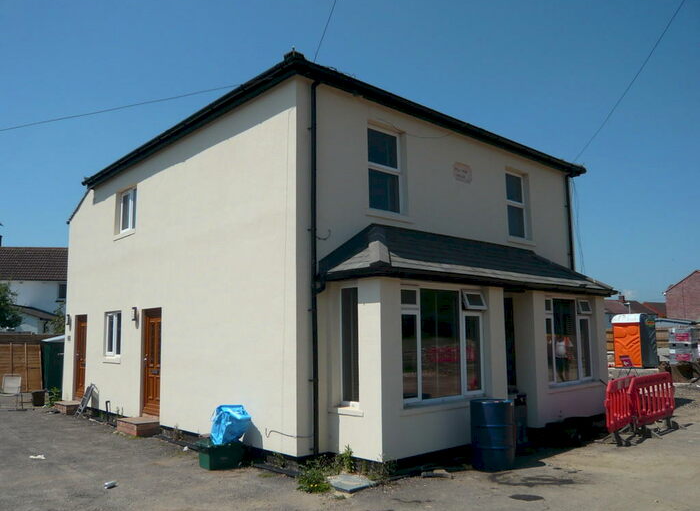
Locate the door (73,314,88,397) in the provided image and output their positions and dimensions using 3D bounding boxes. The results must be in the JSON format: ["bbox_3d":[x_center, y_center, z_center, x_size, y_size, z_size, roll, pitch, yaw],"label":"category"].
[{"bbox_3d":[-6.841,2.594,14.548,0.100,2.080,0.890,6,-10,-42],"label":"door"}]

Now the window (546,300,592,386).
[{"bbox_3d":[4.263,1.643,11.006,1.670,1.600,0.140,6,-10,-42],"label":"window"}]

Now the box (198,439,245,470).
[{"bbox_3d":[-1.815,2.802,7.999,0.530,0.320,0.400,4,-9,-30],"label":"box"}]

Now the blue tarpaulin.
[{"bbox_3d":[-1.709,2.438,8.193,0.500,0.560,0.420,3,-9,-27],"label":"blue tarpaulin"}]

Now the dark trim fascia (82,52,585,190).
[{"bbox_3d":[-0.507,-1.909,14.274,9.062,0.260,8.960,6,-10,-42],"label":"dark trim fascia"}]

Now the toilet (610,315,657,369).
[{"bbox_3d":[12.102,3.624,24.000,1.100,2.300,1.200,4,-9,-30],"label":"toilet"}]

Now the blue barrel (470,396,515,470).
[{"bbox_3d":[1.949,2.438,7.716,0.585,0.870,0.585,-1,-8,0],"label":"blue barrel"}]

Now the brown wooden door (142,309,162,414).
[{"bbox_3d":[-3.907,2.122,11.372,0.100,2.080,0.890,6,-10,-42],"label":"brown wooden door"}]

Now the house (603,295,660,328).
[{"bbox_3d":[49.792,11.405,105.000,13.500,7.800,8.500,-2,-8,9],"label":"house"}]

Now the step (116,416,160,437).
[{"bbox_3d":[-4.091,3.309,10.984,0.440,0.220,0.920,6,-10,-42],"label":"step"}]

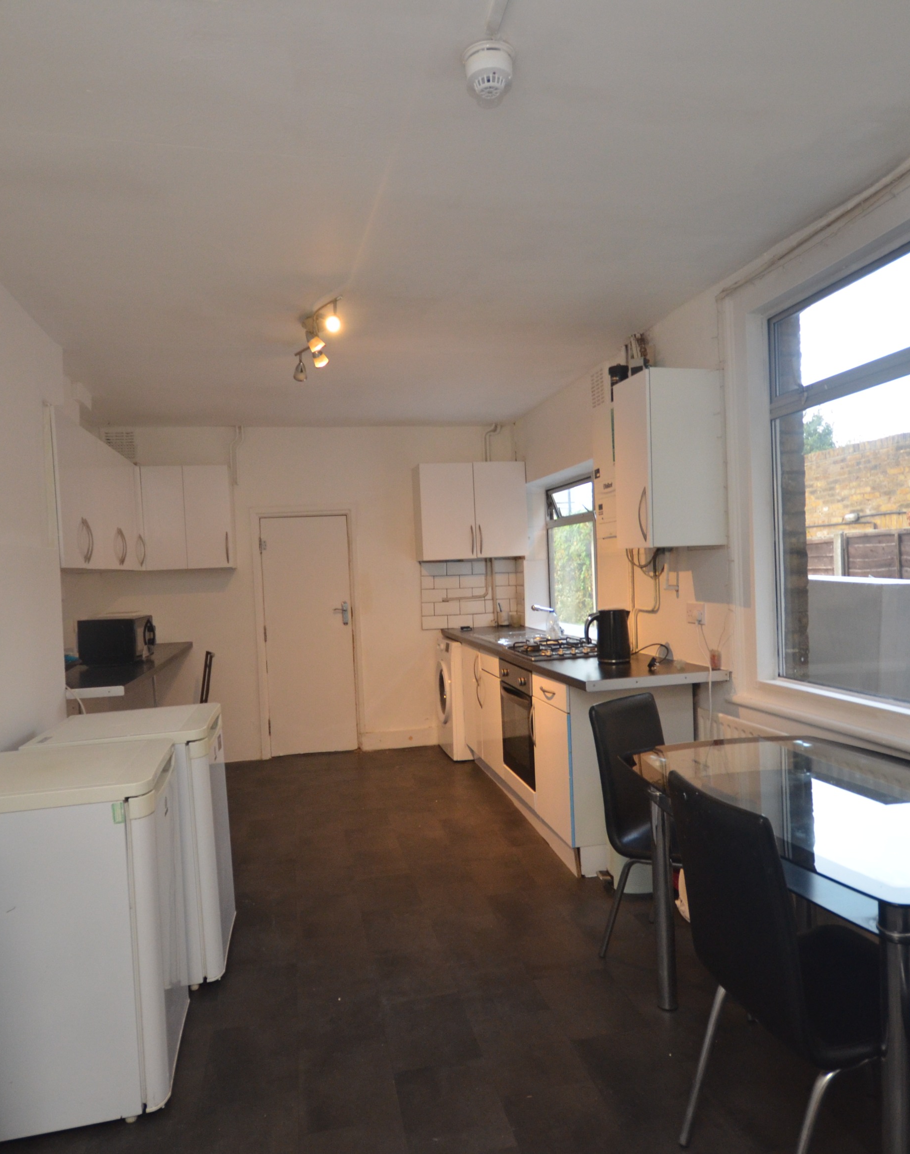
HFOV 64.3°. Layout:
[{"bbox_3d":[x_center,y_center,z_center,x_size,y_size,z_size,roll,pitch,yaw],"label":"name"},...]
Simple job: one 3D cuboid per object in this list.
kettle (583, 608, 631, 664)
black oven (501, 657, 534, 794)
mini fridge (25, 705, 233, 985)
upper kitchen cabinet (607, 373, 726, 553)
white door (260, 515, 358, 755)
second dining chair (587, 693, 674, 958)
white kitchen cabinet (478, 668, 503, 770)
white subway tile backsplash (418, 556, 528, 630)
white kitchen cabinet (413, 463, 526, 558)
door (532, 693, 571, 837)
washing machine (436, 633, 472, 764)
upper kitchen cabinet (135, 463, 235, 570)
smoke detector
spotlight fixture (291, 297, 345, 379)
[{"bbox_3d":[0.737,0.290,3.492,0.205,0.243,0.150,-3,1,-7],"label":"kettle"},{"bbox_3d":[0.595,0.762,3.919,0.570,0.600,0.599,-3,1,-12],"label":"black oven"},{"bbox_3d":[-1.149,0.962,2.646,0.580,0.853,0.547,-3,1,-13],"label":"mini fridge"},{"bbox_3d":[0.925,-0.489,3.133,0.330,0.724,0.335,-3,1,-12],"label":"upper kitchen cabinet"},{"bbox_3d":[-1.104,0.449,5.506,0.645,1.810,0.040,-3,1,-12],"label":"white door"},{"bbox_3d":[0.807,0.890,2.530,0.500,0.890,0.420,-1,1,37],"label":"second dining chair"},{"bbox_3d":[0.500,0.792,4.439,0.580,0.705,0.458,-3,1,-12],"label":"white kitchen cabinet"},{"bbox_3d":[0.128,0.133,5.709,0.782,0.520,0.050,-3,1,-12],"label":"white subway tile backsplash"},{"bbox_3d":[0.120,-0.498,5.594,0.800,0.722,0.320,-3,1,-12],"label":"white kitchen cabinet"},{"bbox_3d":[0.456,0.875,3.369,0.025,0.582,0.490,-3,1,-12],"label":"door"},{"bbox_3d":[0.196,0.864,5.425,0.570,0.850,0.595,-3,1,-12],"label":"washing machine"},{"bbox_3d":[-1.905,-0.413,5.161,0.600,0.722,0.320,-3,1,-12],"label":"upper kitchen cabinet"},{"bbox_3d":[0.077,-1.089,1.571,0.108,0.068,0.108,-2,1,0],"label":"smoke detector"},{"bbox_3d":[-0.576,-1.016,3.029,0.160,0.170,0.750,-3,1,-25],"label":"spotlight fixture"}]

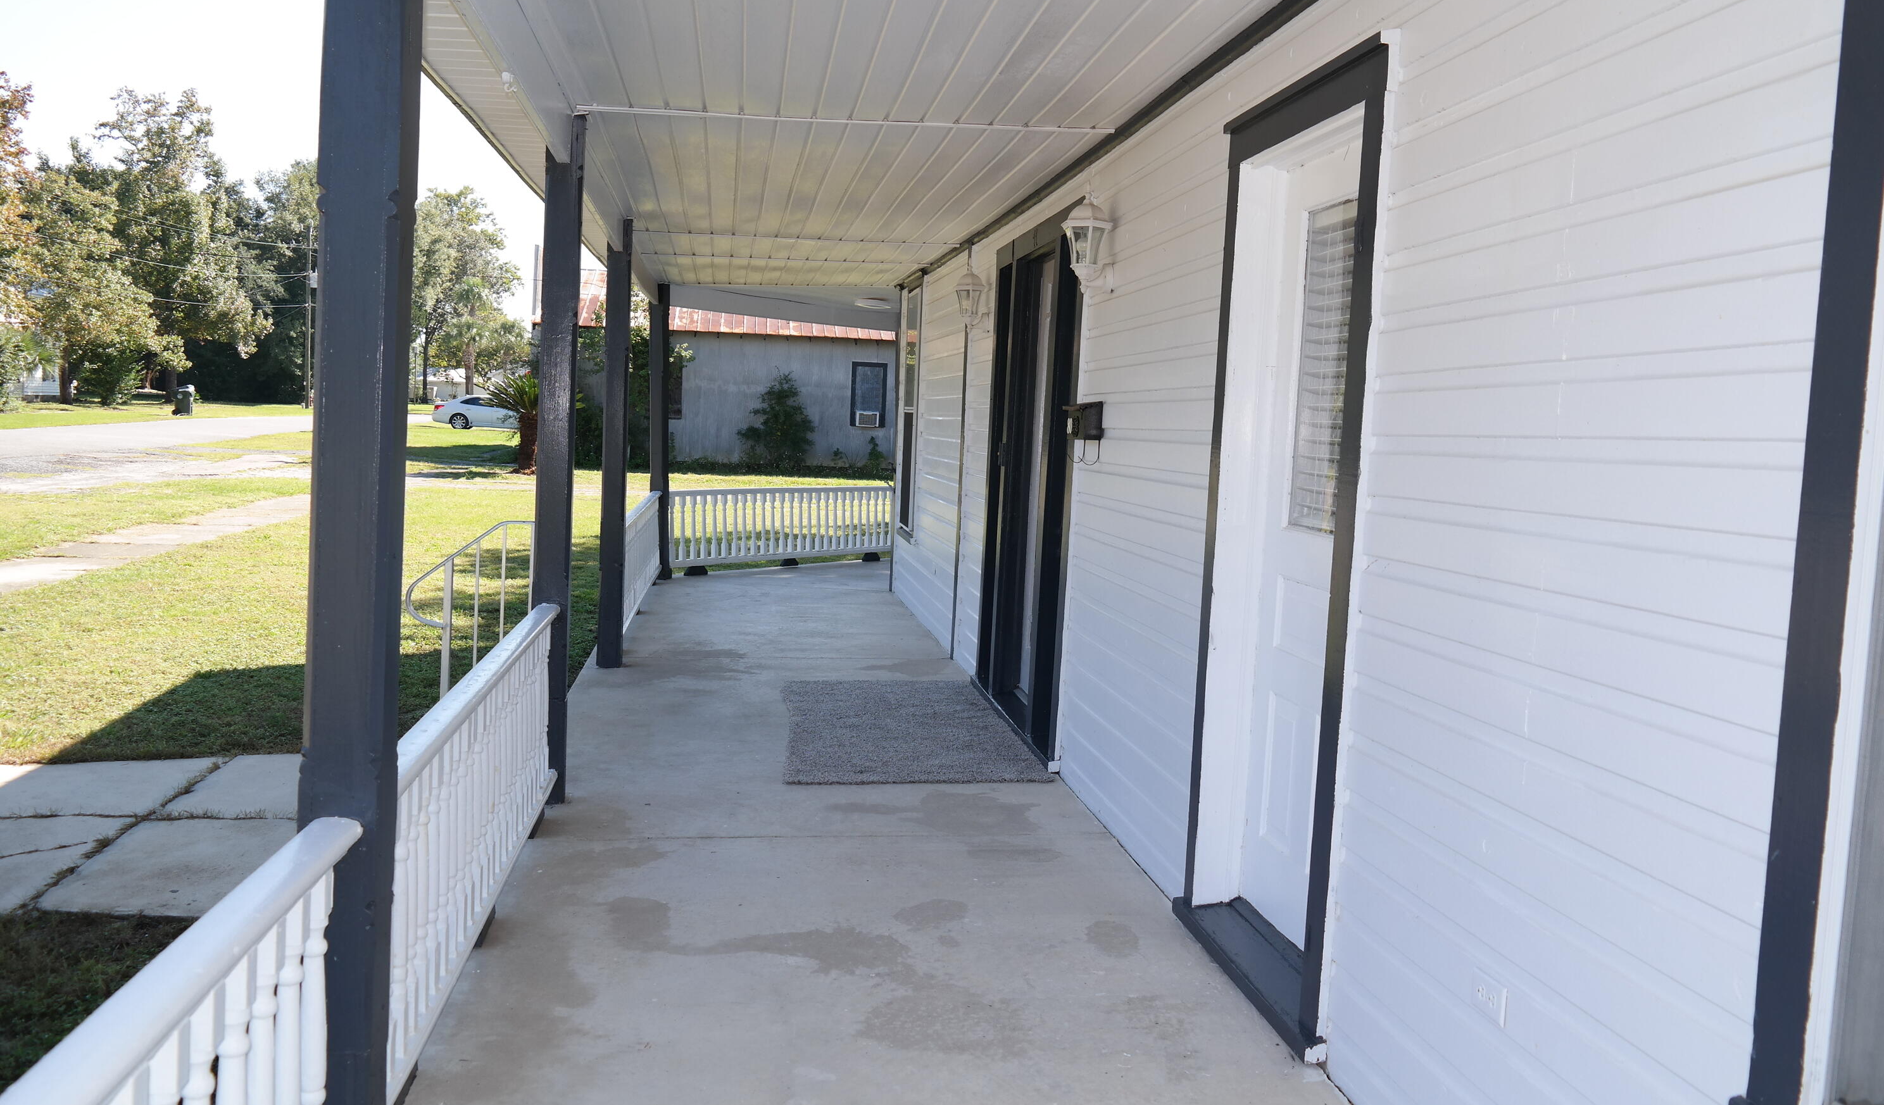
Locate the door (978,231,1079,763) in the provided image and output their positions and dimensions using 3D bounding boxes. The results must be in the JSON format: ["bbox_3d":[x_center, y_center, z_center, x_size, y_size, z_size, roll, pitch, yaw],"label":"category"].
[{"bbox_3d":[0.437,-0.329,6.745,0.160,2.240,1.870,2,5,-8],"label":"door"}]

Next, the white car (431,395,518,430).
[{"bbox_3d":[-18.610,-5.694,58.000,4.750,1.460,1.820,1,5,-14],"label":"white car"}]

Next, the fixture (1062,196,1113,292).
[{"bbox_3d":[0.530,-1.128,5.166,0.200,0.360,0.185,2,5,-8],"label":"fixture"}]

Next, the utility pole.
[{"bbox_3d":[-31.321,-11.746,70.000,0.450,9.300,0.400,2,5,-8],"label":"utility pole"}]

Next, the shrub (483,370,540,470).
[{"bbox_3d":[-8.211,-2.553,28.000,1.900,2.000,1.900,2,5,-8],"label":"shrub"}]

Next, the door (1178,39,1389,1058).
[{"bbox_3d":[0.885,-0.022,3.576,0.160,2.250,1.000,2,5,-8],"label":"door"}]

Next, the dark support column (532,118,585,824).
[{"bbox_3d":[-1.360,-0.298,4.972,0.132,2.420,0.132,2,5,-8],"label":"dark support column"}]

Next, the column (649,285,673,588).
[{"bbox_3d":[-2.502,-1.085,12.659,0.140,2.600,0.140,5,5,27],"label":"column"}]

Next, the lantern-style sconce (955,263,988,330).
[{"bbox_3d":[0.161,-1.400,7.776,0.200,0.365,0.185,2,5,-8],"label":"lantern-style sconce"}]

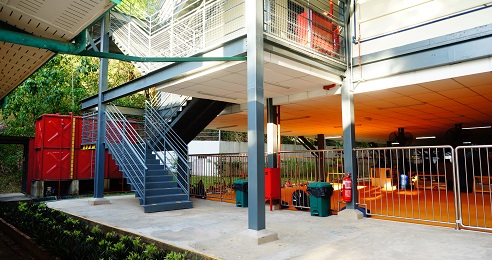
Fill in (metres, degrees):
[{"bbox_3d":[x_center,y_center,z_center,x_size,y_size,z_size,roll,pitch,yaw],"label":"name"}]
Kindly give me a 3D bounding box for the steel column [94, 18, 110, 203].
[{"bbox_3d":[-4.164,-0.779,9.102,0.200,5.420,0.200,5,-8,-45],"label":"steel column"}]

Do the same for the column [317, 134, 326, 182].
[{"bbox_3d":[4.043,1.500,16.854,0.260,2.500,0.260,5,-8,-45],"label":"column"}]

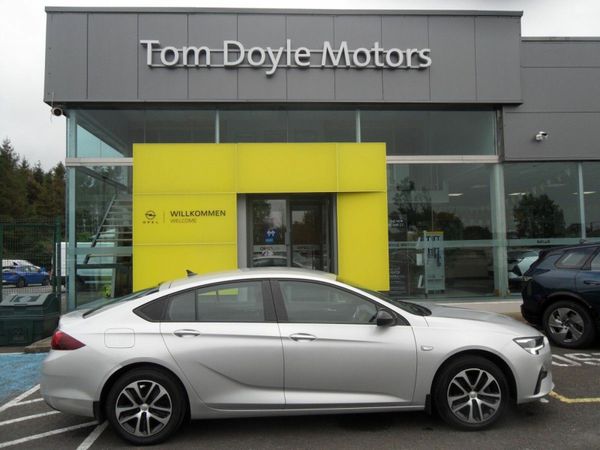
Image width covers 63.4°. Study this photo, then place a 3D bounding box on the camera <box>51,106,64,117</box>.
[{"bbox_3d":[-5.859,-2.747,11.725,0.220,0.200,0.280,1,6,-27],"label":"camera"}]

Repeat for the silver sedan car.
[{"bbox_3d":[-0.025,1.161,5.078,4.900,1.455,1.920,-1,-3,-4],"label":"silver sedan car"}]

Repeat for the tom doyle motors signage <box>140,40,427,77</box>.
[{"bbox_3d":[-0.275,-4.018,11.676,6.972,0.907,0.180,-1,-3,-3],"label":"tom doyle motors signage"}]

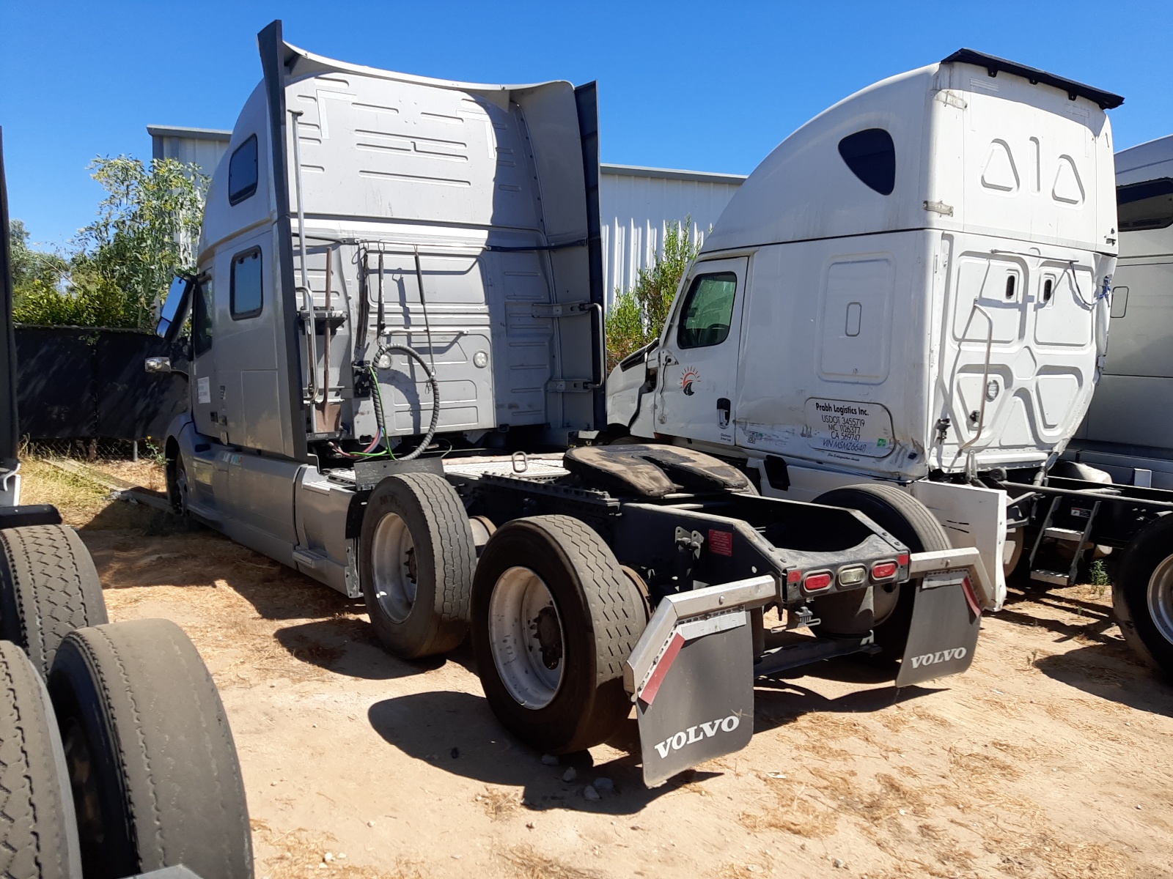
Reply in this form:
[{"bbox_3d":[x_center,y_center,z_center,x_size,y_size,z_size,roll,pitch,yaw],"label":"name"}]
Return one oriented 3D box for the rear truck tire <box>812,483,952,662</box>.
[{"bbox_3d":[1.592,0.747,4.987,0.290,0.990,0.990,-2,6,-36],"label":"rear truck tire"}]

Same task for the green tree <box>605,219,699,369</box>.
[{"bbox_3d":[1.200,-1.639,14.218,2.300,4.000,1.900,2,5,0],"label":"green tree"}]

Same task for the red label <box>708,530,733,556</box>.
[{"bbox_3d":[0.580,0.450,3.815,0.004,0.099,0.140,-1,6,-36],"label":"red label"}]

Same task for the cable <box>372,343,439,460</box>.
[{"bbox_3d":[-1.362,-0.275,6.662,0.527,0.878,0.200,-2,6,-36],"label":"cable"}]

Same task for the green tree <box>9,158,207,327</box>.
[{"bbox_3d":[-7.100,-1.963,13.100,3.000,4.400,2.600,0,5,-17],"label":"green tree"}]

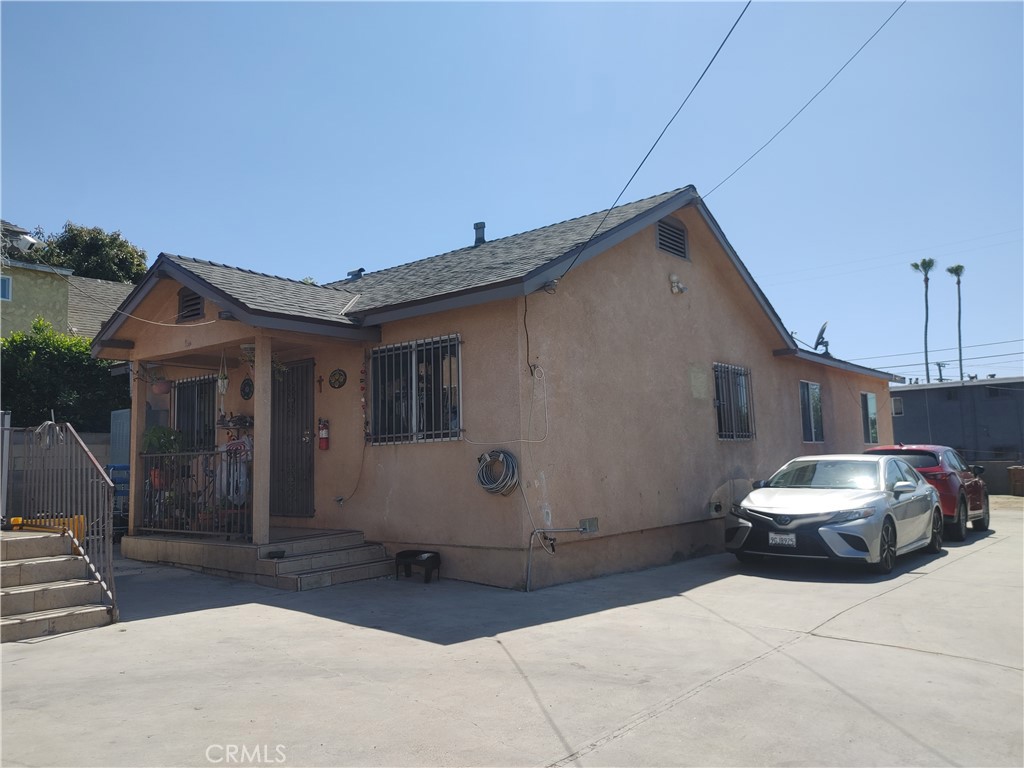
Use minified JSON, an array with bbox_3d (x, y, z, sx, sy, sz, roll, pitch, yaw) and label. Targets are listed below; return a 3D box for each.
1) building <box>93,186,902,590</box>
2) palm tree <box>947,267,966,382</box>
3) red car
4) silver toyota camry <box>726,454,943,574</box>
[{"bbox_3d":[0.851,0.326,15.686,9.350,5.180,16.400,-7,-8,40],"label":"building"},{"bbox_3d":[47.512,-1.920,80.467,2.400,21.660,2.400,-5,-7,31],"label":"palm tree"},{"bbox_3d":[7.830,2.014,14.827,1.860,1.670,4.550,-4,-8,38],"label":"red car"},{"bbox_3d":[4.689,1.702,10.837,1.860,1.450,4.880,-5,-8,39],"label":"silver toyota camry"}]

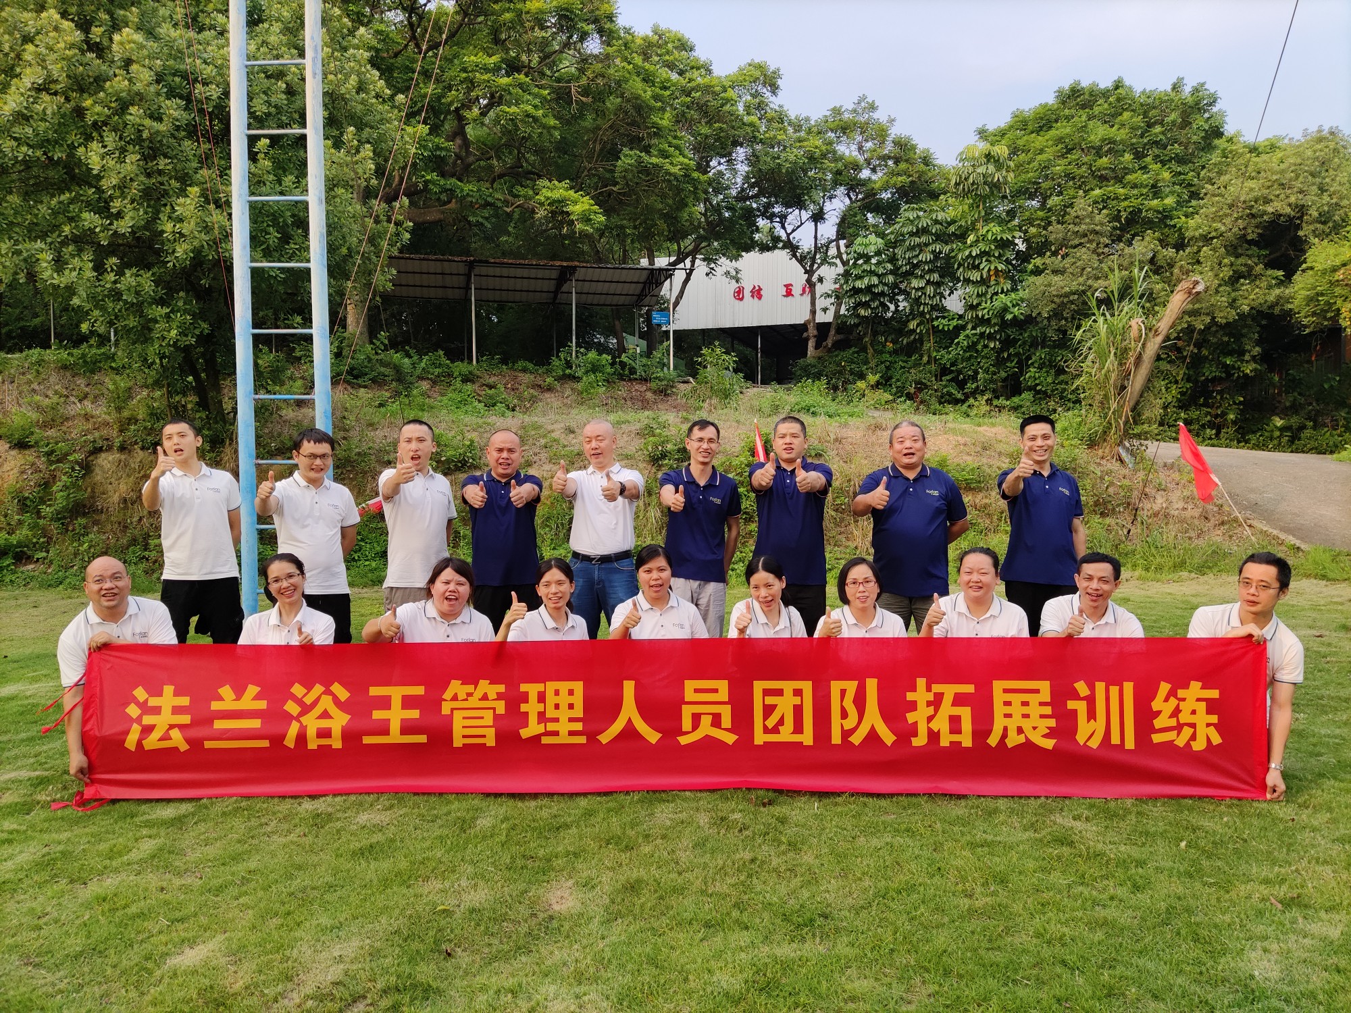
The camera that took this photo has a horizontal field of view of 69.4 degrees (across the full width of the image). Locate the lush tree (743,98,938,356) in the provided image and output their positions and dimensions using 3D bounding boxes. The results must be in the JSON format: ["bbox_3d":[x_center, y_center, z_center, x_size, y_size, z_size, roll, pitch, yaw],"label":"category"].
[{"bbox_3d":[4.994,-8.377,29.500,5.800,7.900,5.200,0,3,0],"label":"lush tree"}]

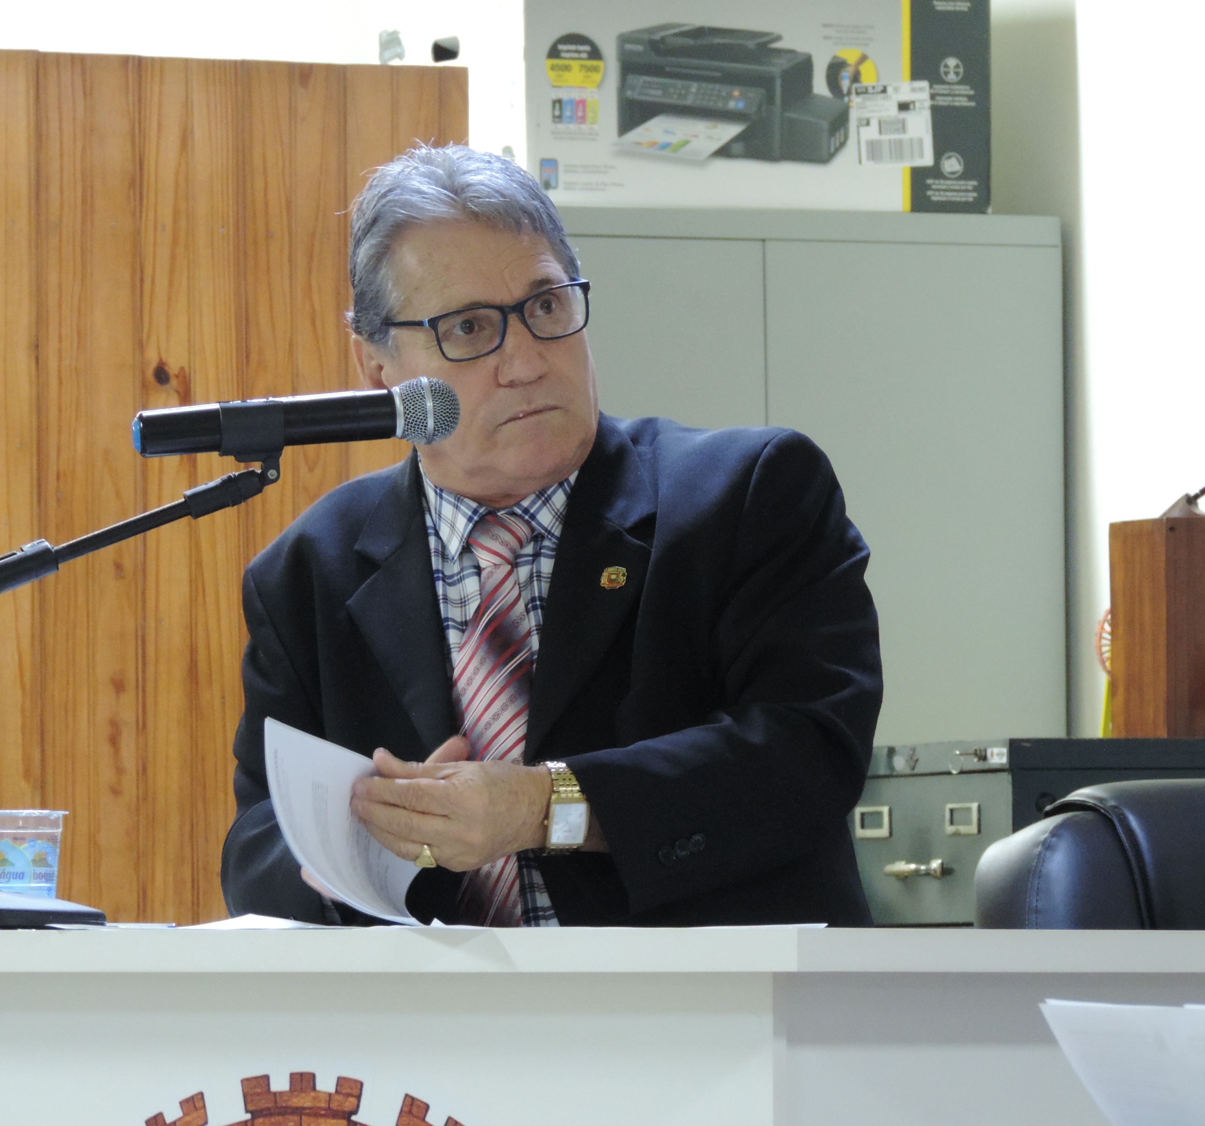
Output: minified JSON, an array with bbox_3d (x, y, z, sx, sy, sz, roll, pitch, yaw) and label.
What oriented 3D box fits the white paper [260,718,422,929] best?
[{"bbox_3d":[-0.193,0.196,8.980,0.140,0.165,0.150,0,-2,-20],"label":"white paper"}]

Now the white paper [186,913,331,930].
[{"bbox_3d":[-0.258,0.271,8.970,0.190,0.014,0.240,0,-2,0],"label":"white paper"}]

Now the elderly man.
[{"bbox_3d":[-0.050,0.335,9.150,0.580,1.300,0.720,-1,-2,16],"label":"elderly man"}]

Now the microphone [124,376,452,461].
[{"bbox_3d":[-0.230,-0.107,9.000,0.250,0.052,0.052,-4,-1,-8],"label":"microphone"}]

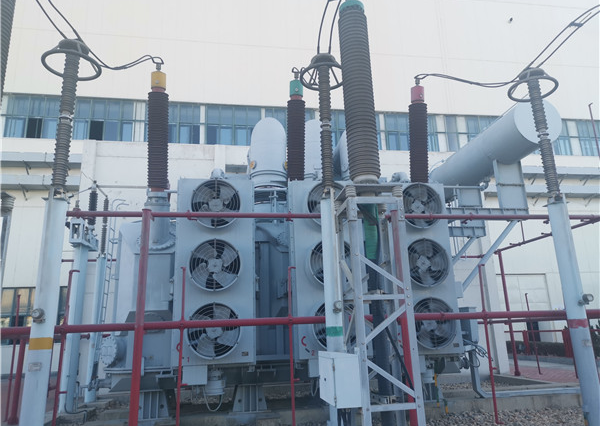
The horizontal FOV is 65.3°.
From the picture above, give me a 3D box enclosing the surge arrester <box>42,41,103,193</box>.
[{"bbox_3d":[-3.468,-1.482,6.894,0.810,2.437,0.810,0,-15,-8],"label":"surge arrester"}]

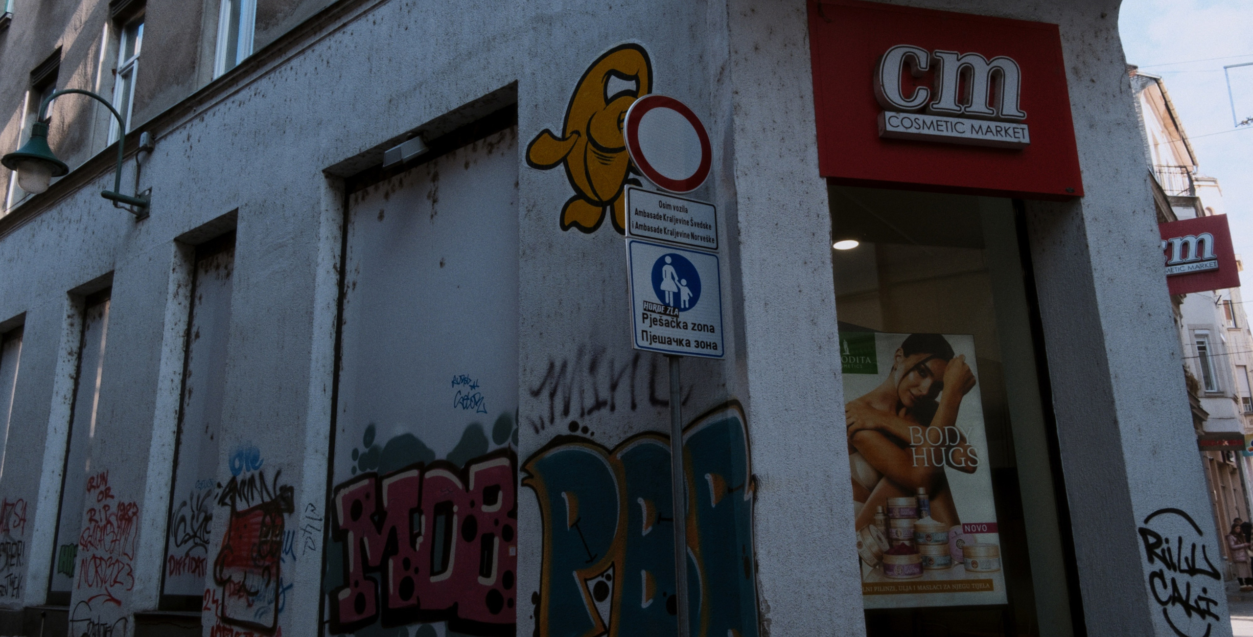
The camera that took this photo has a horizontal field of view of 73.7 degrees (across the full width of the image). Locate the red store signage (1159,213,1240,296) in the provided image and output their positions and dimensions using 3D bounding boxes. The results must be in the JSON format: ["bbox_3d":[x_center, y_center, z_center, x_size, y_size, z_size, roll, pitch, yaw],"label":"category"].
[{"bbox_3d":[5.768,-0.627,8.663,0.850,0.770,0.200,-8,-16,25],"label":"red store signage"}]

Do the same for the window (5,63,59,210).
[{"bbox_3d":[-9.312,-2.776,13.312,1.270,2.500,0.250,-12,-18,36],"label":"window"}]

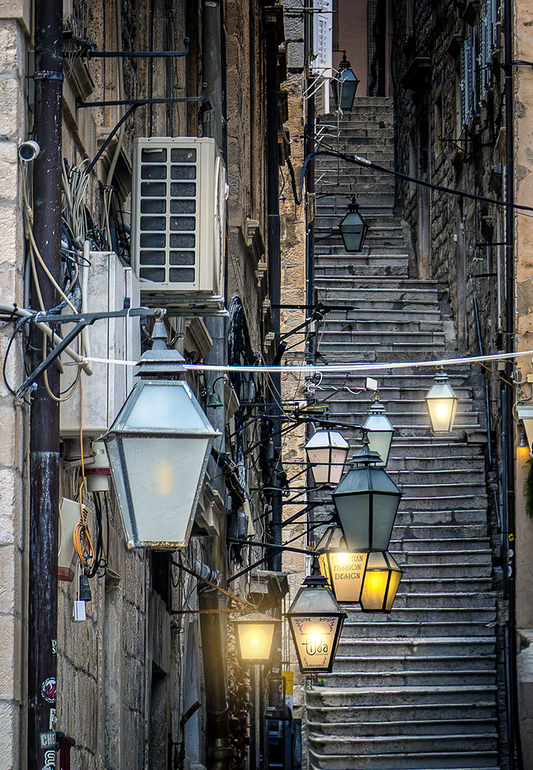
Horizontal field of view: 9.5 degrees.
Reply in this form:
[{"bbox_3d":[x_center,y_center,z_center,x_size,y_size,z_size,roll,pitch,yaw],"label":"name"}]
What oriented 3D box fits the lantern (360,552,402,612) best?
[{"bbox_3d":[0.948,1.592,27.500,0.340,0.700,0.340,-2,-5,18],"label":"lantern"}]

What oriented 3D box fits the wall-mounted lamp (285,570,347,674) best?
[{"bbox_3d":[0.416,1.951,26.800,0.450,0.910,0.450,-1,-6,7],"label":"wall-mounted lamp"}]

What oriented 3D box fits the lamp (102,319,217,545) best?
[{"bbox_3d":[-0.428,0.188,13.000,0.450,0.940,0.450,1,-6,-8],"label":"lamp"}]

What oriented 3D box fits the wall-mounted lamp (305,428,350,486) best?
[{"bbox_3d":[0.814,0.928,43.000,0.430,0.850,0.430,-5,-8,41],"label":"wall-mounted lamp"}]

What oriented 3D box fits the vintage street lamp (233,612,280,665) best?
[{"bbox_3d":[-0.052,1.401,17.800,0.280,0.300,0.280,0,-5,-2],"label":"vintage street lamp"}]

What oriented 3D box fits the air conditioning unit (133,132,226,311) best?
[{"bbox_3d":[-0.321,-0.596,12.398,0.320,0.580,0.800,0,-5,2],"label":"air conditioning unit"}]

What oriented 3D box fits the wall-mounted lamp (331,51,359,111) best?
[{"bbox_3d":[1.255,-4.852,51.500,0.410,0.960,0.410,2,-6,-17],"label":"wall-mounted lamp"}]

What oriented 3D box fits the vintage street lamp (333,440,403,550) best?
[{"bbox_3d":[0.830,0.896,26.600,0.430,0.950,0.430,-6,-8,43],"label":"vintage street lamp"}]

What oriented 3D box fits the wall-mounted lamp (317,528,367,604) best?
[{"bbox_3d":[0.566,1.270,24.000,0.330,0.700,0.330,2,-5,-16],"label":"wall-mounted lamp"}]

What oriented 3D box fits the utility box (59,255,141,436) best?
[{"bbox_3d":[-0.597,-0.109,11.248,0.230,0.600,0.900,0,-5,2],"label":"utility box"}]

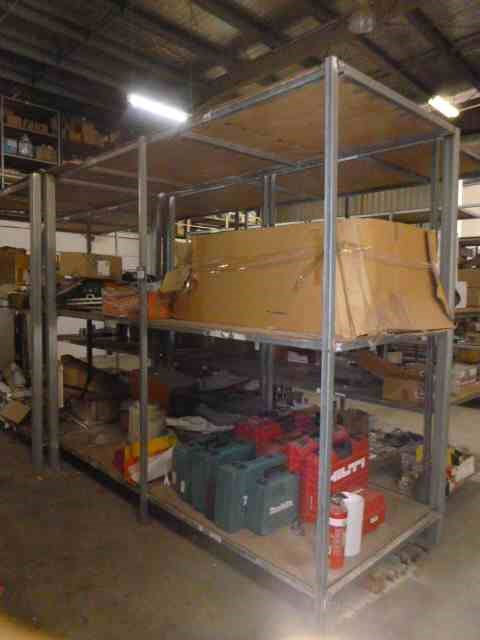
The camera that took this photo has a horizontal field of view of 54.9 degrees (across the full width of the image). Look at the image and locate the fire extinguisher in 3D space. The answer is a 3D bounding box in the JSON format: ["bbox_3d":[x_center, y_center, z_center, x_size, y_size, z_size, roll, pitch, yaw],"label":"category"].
[{"bbox_3d":[0.457,0.992,2.166,0.080,0.350,0.085,2,4,12],"label":"fire extinguisher"}]

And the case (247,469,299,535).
[{"bbox_3d":[0.197,0.984,2.574,0.290,0.300,0.110,-3,6,-40],"label":"case"}]

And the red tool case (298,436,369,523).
[{"bbox_3d":[0.559,0.911,2.732,0.130,0.430,0.480,5,6,43],"label":"red tool case"}]

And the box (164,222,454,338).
[{"bbox_3d":[0.428,-0.213,2.660,1.080,0.500,1.080,-3,6,-43],"label":"box"}]

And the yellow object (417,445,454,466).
[{"bbox_3d":[1.399,0.965,3.303,0.240,0.130,0.150,-3,6,-43],"label":"yellow object"}]

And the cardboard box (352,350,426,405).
[{"bbox_3d":[1.946,0.757,5.859,0.500,0.470,0.600,-3,6,-43],"label":"cardboard box"}]

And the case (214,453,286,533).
[{"bbox_3d":[0.071,0.954,2.647,0.430,0.345,0.130,-3,6,-41],"label":"case"}]

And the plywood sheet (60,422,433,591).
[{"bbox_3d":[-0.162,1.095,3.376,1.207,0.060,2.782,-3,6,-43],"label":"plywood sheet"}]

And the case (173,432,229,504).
[{"bbox_3d":[-0.206,0.928,2.978,0.400,0.340,0.140,-3,6,-43],"label":"case"}]

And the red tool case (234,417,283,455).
[{"bbox_3d":[0.148,0.907,3.320,0.400,0.350,0.130,-3,6,-43],"label":"red tool case"}]

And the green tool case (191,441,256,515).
[{"bbox_3d":[-0.080,0.941,2.798,0.410,0.345,0.140,-3,6,-43],"label":"green tool case"}]

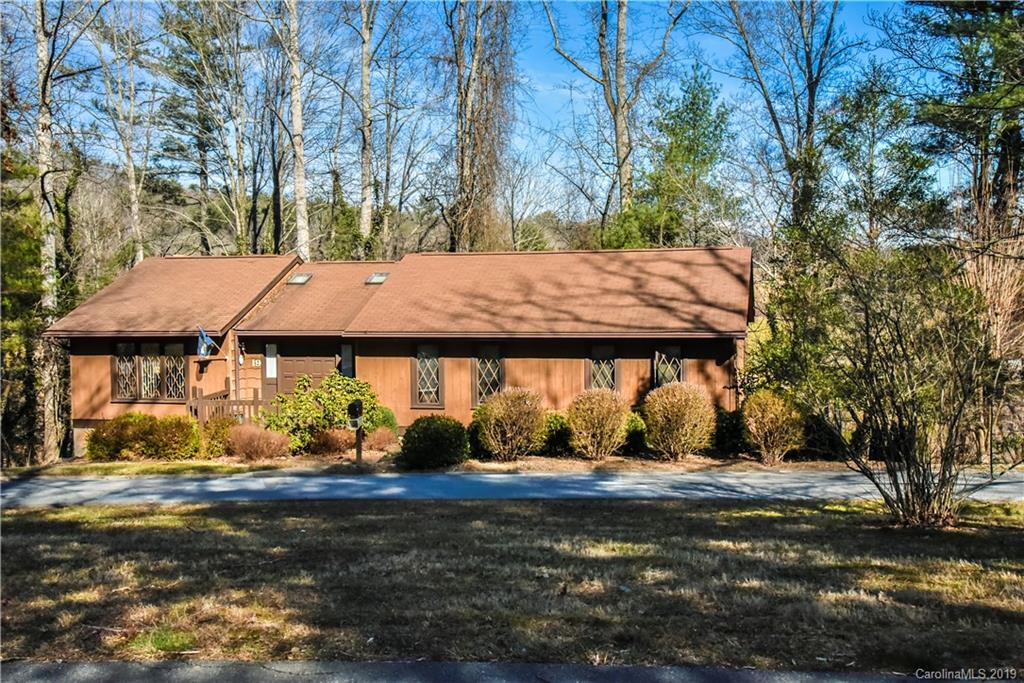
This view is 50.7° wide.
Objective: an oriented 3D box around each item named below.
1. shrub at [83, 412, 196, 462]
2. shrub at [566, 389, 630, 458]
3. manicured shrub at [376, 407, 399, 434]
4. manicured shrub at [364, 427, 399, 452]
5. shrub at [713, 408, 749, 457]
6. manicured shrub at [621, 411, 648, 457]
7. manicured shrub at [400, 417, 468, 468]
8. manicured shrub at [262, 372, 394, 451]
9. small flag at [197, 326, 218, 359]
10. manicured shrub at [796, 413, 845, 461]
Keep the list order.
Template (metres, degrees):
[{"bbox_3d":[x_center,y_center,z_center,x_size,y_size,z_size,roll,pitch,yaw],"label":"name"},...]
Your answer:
[{"bbox_3d":[-9.734,2.496,28.400,3.000,1.250,1.400,0,0,14],"label":"shrub"},{"bbox_3d":[2.008,1.927,25.100,1.500,1.680,1.500,0,0,14],"label":"shrub"},{"bbox_3d":[-3.272,2.106,27.100,0.900,0.950,0.900,0,0,14],"label":"manicured shrub"},{"bbox_3d":[-3.187,2.393,26.400,0.850,0.660,0.800,0,0,0],"label":"manicured shrub"},{"bbox_3d":[5.191,2.172,25.800,1.150,1.150,1.150,0,1,14],"label":"shrub"},{"bbox_3d":[2.854,2.179,25.600,0.950,1.100,0.950,0,0,14],"label":"manicured shrub"},{"bbox_3d":[-1.821,2.338,25.400,1.600,1.200,1.500,0,1,0],"label":"manicured shrub"},{"bbox_3d":[-4.745,1.813,27.800,3.350,1.980,2.300,0,1,14],"label":"manicured shrub"},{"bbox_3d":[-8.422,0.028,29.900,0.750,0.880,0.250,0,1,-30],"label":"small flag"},{"bbox_3d":[7.197,2.223,25.300,1.250,1.150,1.200,0,1,14],"label":"manicured shrub"}]

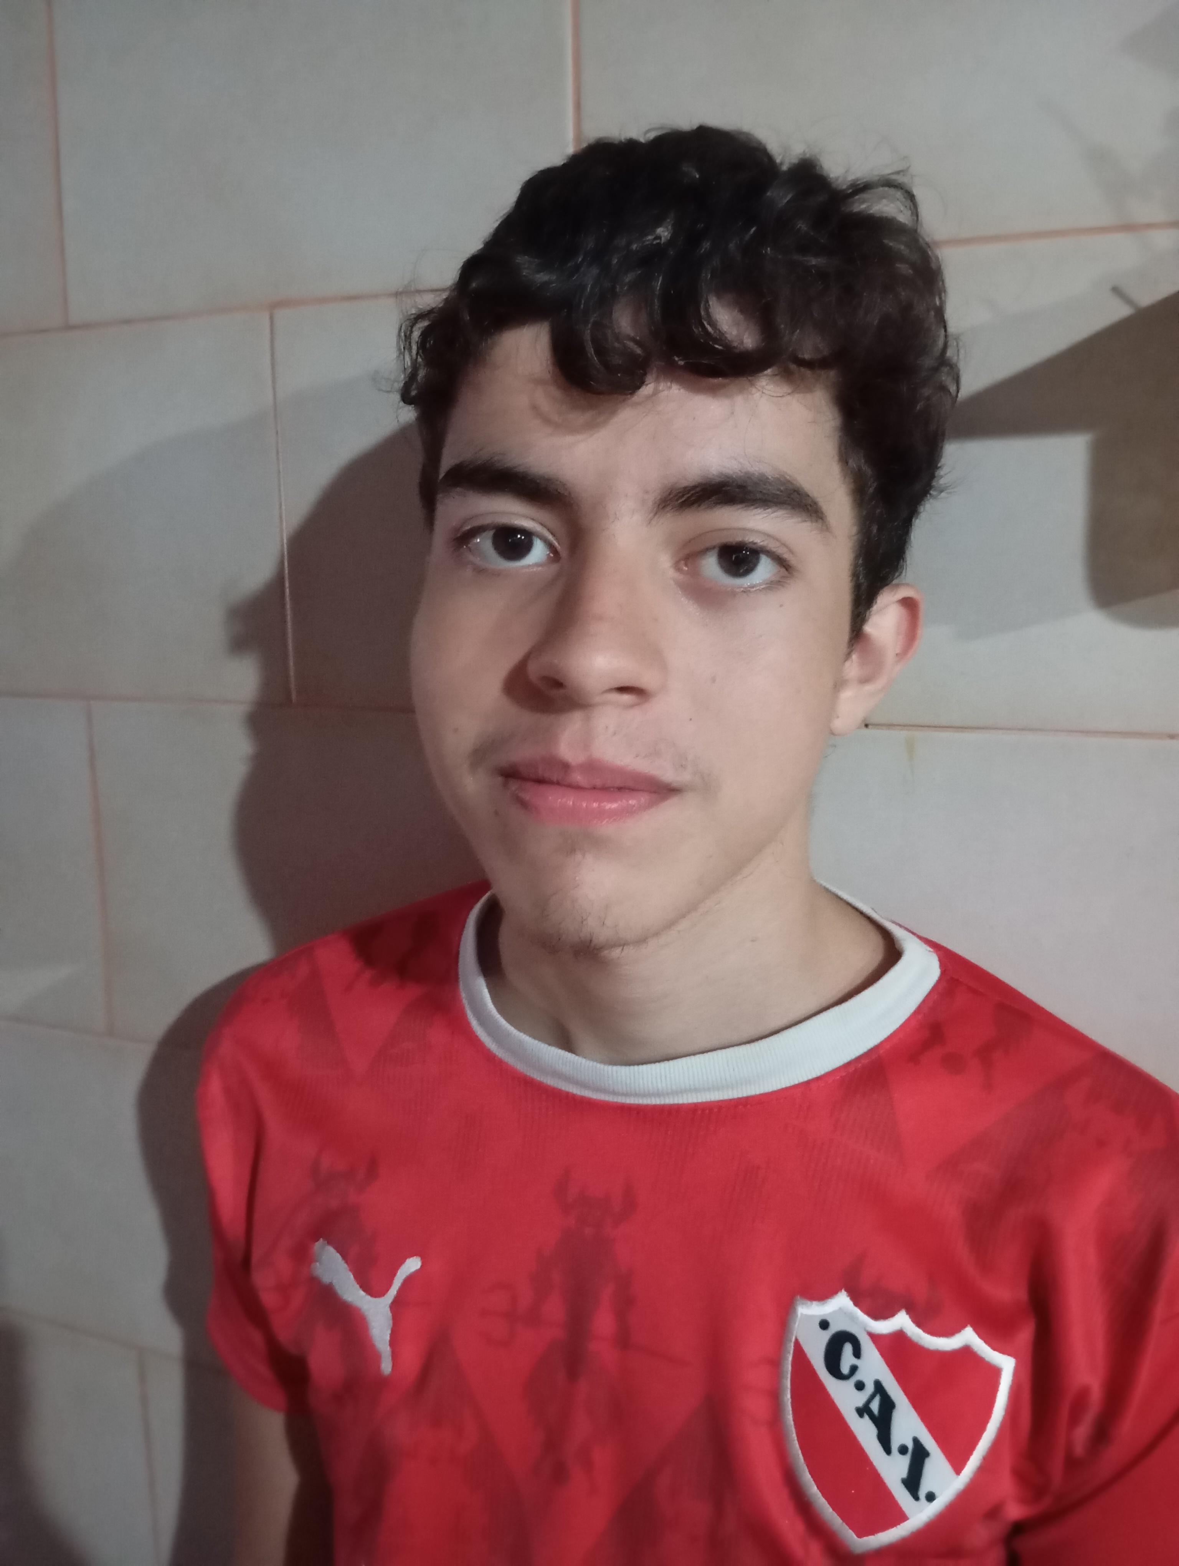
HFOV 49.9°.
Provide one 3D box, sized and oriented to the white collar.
[{"bbox_3d":[0.038,0.057,0.482,0.182,0.075,0.150,2,9,17],"label":"white collar"}]

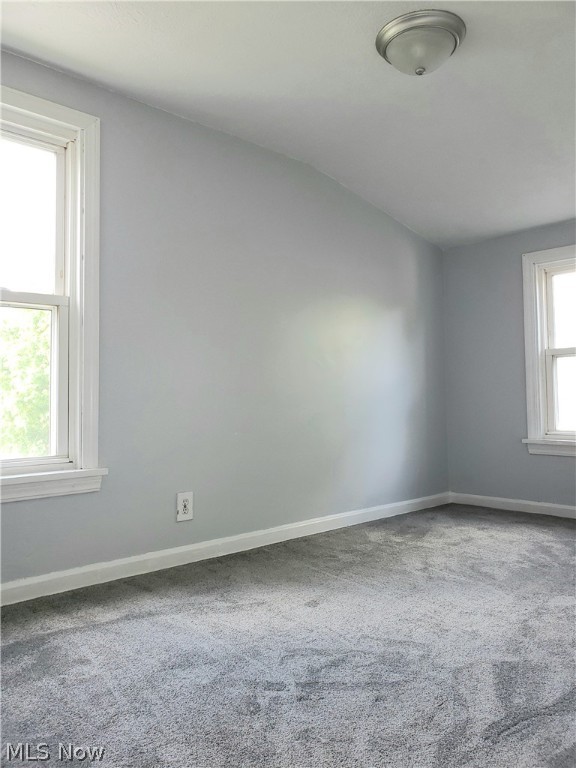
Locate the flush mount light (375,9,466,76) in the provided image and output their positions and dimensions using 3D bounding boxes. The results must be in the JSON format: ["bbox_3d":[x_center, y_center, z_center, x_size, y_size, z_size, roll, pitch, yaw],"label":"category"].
[{"bbox_3d":[0.500,-1.232,2.172,0.330,0.138,0.330,-1,-2,0],"label":"flush mount light"}]

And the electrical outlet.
[{"bbox_3d":[-0.476,0.573,2.689,0.082,0.126,0.010,1,-3,-43],"label":"electrical outlet"}]

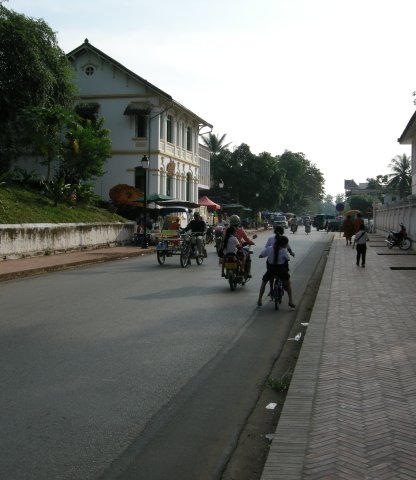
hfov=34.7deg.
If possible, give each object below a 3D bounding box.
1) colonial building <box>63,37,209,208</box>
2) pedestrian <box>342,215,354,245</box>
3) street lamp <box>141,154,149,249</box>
[{"bbox_3d":[-6.611,-6.788,50.437,11.600,13.200,14.000,0,2,11],"label":"colonial building"},{"bbox_3d":[7.552,-0.506,35.700,0.580,1.640,0.420,0,2,11],"label":"pedestrian"},{"bbox_3d":[-3.015,-1.839,31.800,0.340,4.500,0.340,0,2,0],"label":"street lamp"}]

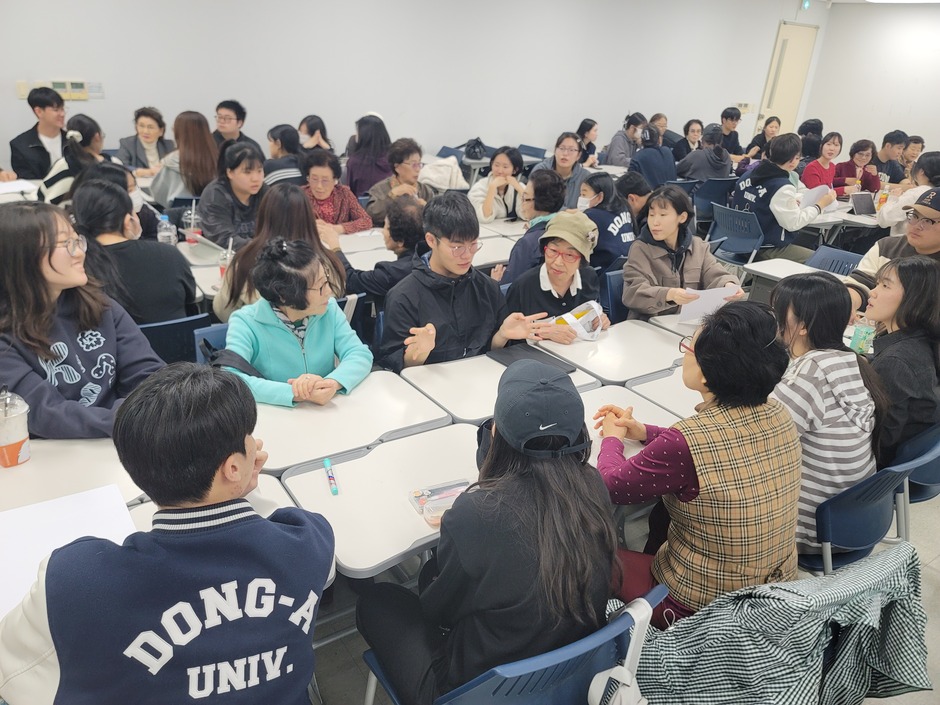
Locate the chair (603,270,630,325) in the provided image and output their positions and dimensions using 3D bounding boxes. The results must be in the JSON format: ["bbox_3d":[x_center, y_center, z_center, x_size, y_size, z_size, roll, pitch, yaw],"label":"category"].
[{"bbox_3d":[0.912,0.038,3.281,0.480,0.800,0.540,-11,29,-30],"label":"chair"}]

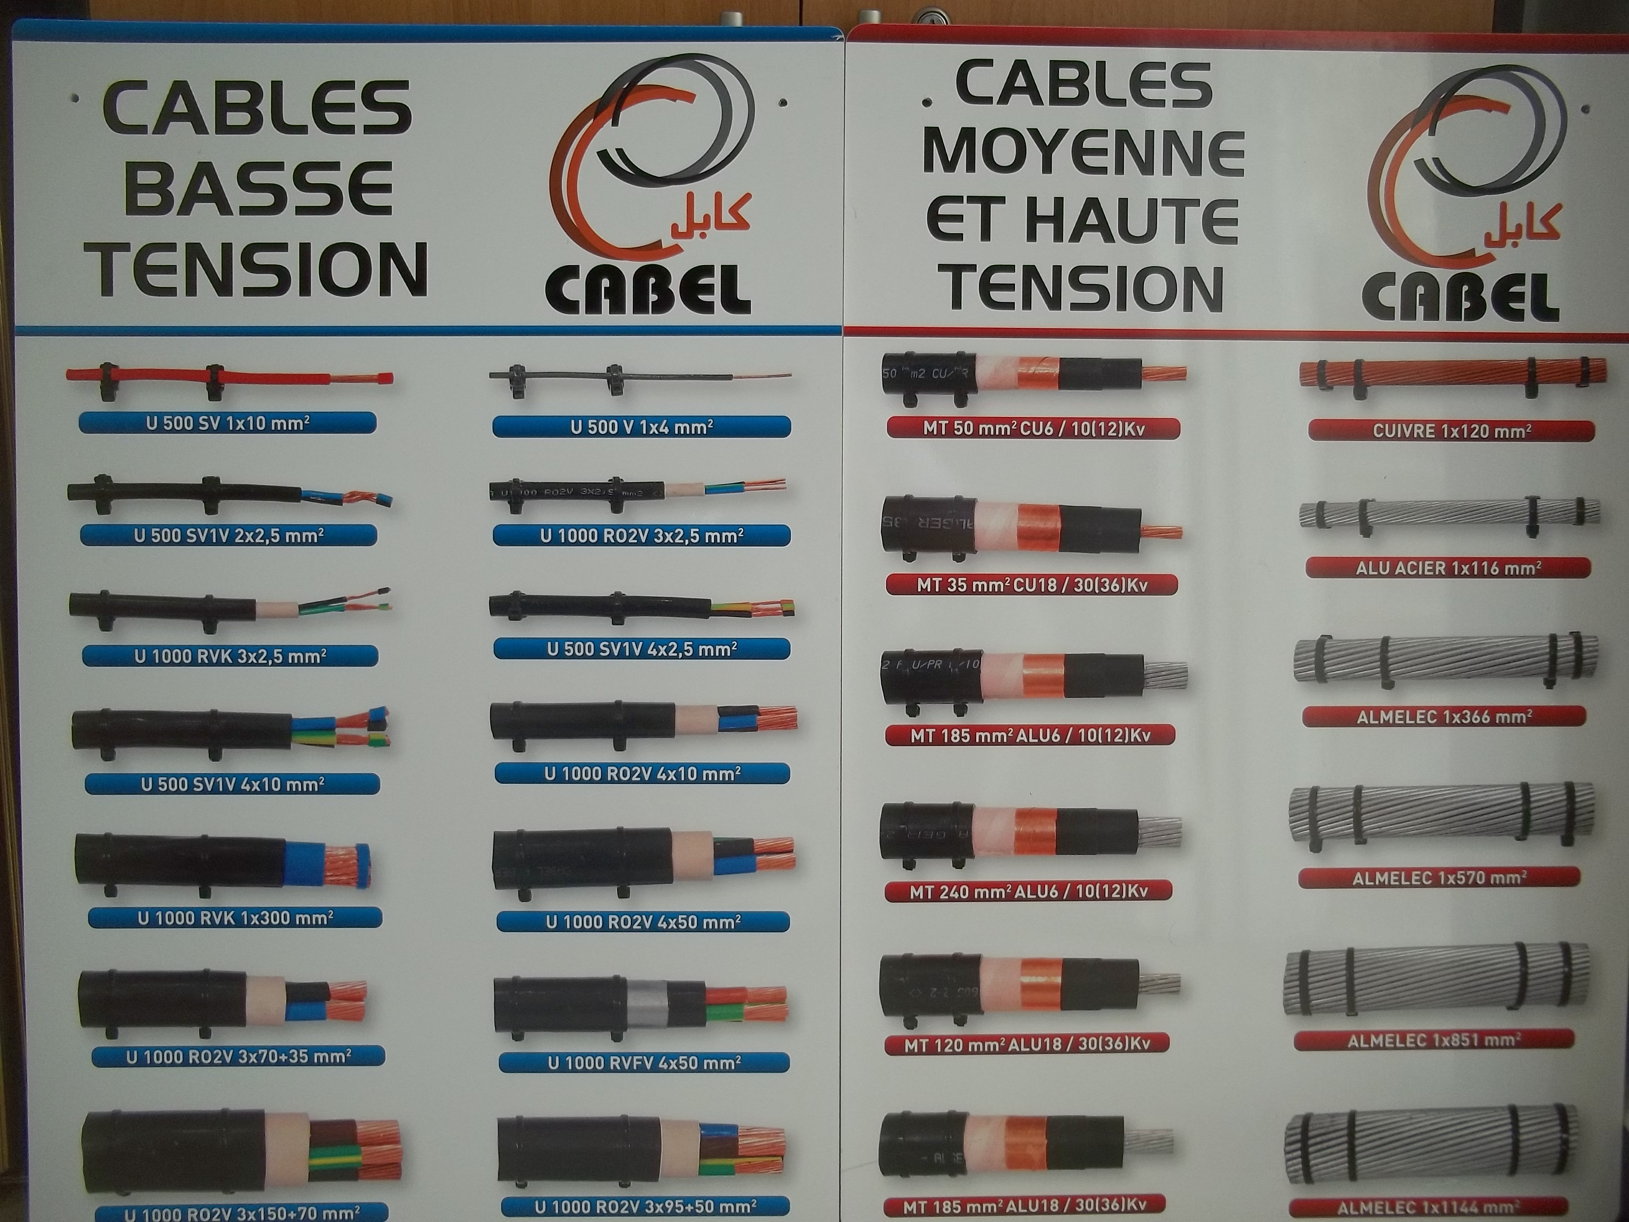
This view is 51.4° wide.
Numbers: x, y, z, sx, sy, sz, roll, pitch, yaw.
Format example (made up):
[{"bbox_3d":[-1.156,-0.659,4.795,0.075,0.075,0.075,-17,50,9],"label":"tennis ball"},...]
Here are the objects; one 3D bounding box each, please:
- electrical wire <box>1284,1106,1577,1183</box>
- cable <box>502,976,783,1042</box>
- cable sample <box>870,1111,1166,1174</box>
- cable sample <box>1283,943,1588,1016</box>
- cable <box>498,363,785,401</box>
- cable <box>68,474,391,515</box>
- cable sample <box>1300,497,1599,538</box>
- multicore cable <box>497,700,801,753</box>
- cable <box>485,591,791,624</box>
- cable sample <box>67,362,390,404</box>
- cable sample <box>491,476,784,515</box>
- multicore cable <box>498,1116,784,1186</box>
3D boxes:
[{"bbox_3d":[0.380,0.329,1.044,0.183,0.045,0.044,-1,4,-2],"label":"electrical wire"},{"bbox_3d":[-0.102,0.235,1.006,0.169,0.037,0.033,0,3,-1],"label":"cable"},{"bbox_3d":[0.129,0.326,1.037,0.180,0.039,0.039,0,4,-2],"label":"cable sample"},{"bbox_3d":[0.377,0.223,1.027,0.179,0.041,0.039,-2,3,-1],"label":"cable sample"},{"bbox_3d":[-0.104,-0.137,1.011,0.179,0.019,0.011,0,3,-1],"label":"cable"},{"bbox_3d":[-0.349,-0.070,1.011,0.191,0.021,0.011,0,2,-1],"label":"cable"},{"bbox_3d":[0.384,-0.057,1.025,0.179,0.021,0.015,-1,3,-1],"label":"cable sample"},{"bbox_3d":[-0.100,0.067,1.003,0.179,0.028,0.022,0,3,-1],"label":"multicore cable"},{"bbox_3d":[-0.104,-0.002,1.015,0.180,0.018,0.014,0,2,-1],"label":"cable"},{"bbox_3d":[-0.343,-0.135,0.997,0.189,0.021,0.008,0,3,-1],"label":"cable sample"},{"bbox_3d":[-0.105,-0.069,1.014,0.176,0.021,0.013,-1,3,-1],"label":"cable sample"},{"bbox_3d":[-0.104,0.325,1.020,0.172,0.042,0.039,0,3,-1],"label":"multicore cable"}]

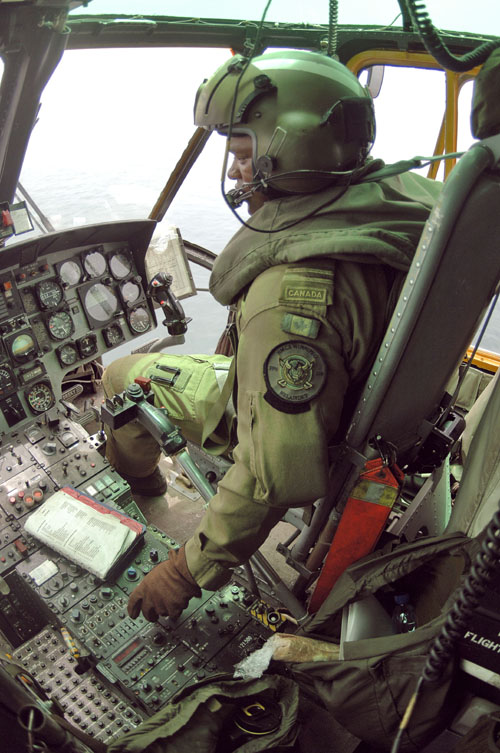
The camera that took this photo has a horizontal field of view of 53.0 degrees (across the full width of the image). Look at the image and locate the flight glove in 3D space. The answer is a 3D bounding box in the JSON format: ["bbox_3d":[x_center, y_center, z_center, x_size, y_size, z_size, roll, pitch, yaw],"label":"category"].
[{"bbox_3d":[-0.177,0.429,1.040,0.155,0.090,0.110,-32,22,10],"label":"flight glove"}]

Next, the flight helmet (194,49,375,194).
[{"bbox_3d":[0.060,-0.456,0.900,0.310,0.245,0.250,-1,24,11],"label":"flight helmet"}]

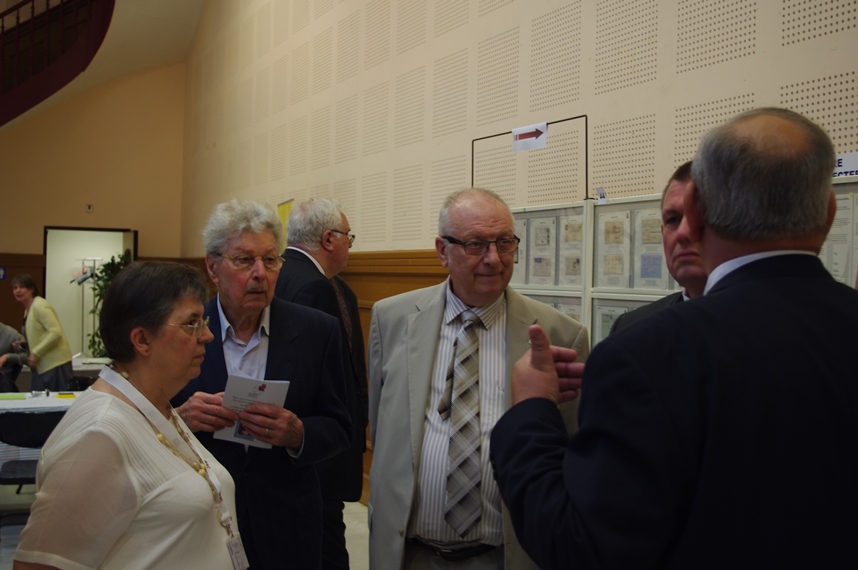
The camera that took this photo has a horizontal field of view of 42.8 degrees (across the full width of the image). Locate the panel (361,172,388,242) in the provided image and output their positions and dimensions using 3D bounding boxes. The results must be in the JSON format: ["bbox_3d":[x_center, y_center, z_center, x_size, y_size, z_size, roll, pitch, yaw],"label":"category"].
[{"bbox_3d":[-0.374,-0.525,7.444,0.020,0.465,0.465,1,1,-24],"label":"panel"}]

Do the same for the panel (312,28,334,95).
[{"bbox_3d":[-0.829,-1.740,8.530,0.020,0.455,0.455,1,0,-24],"label":"panel"}]

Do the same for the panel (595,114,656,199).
[{"bbox_3d":[0.827,-0.474,4.690,0.020,0.465,0.465,1,1,-24],"label":"panel"}]

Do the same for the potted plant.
[{"bbox_3d":[-3.547,0.510,12.200,0.550,1.760,0.550,1,0,0],"label":"potted plant"}]

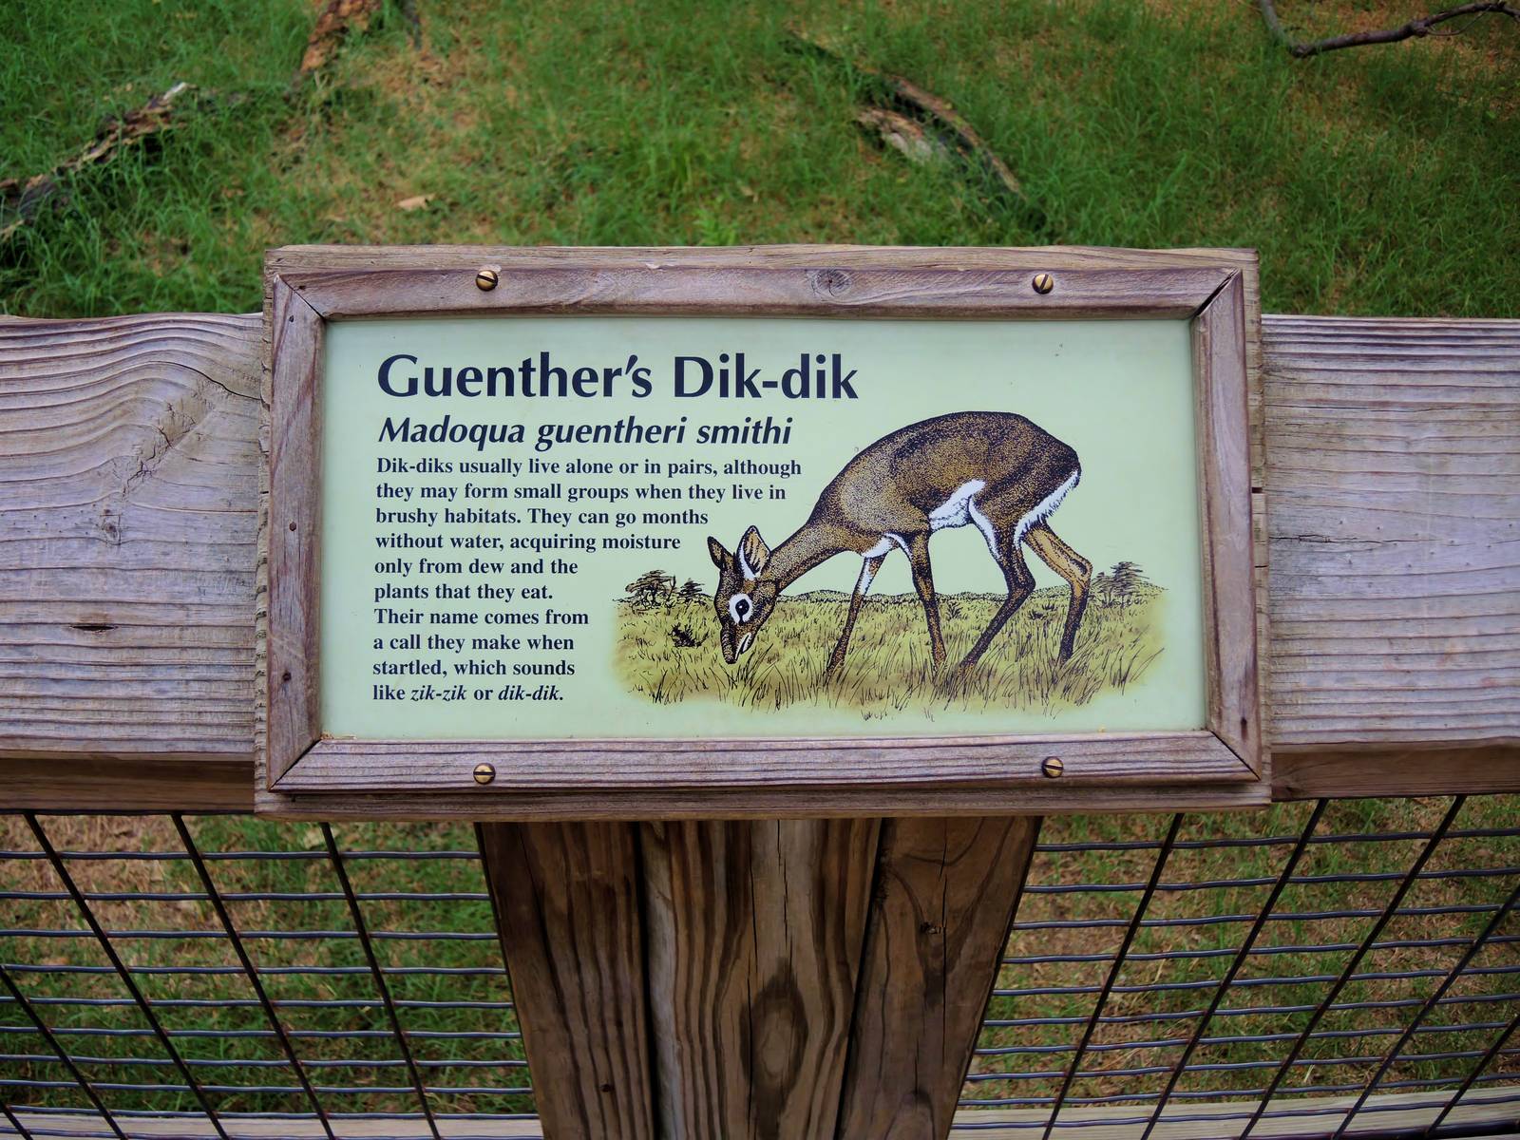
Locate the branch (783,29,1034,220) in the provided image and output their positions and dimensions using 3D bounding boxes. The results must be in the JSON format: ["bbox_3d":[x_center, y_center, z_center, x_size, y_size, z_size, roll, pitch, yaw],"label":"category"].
[{"bbox_3d":[0.349,-1.360,3.549,0.260,0.130,1.380,-19,45,-21],"label":"branch"}]

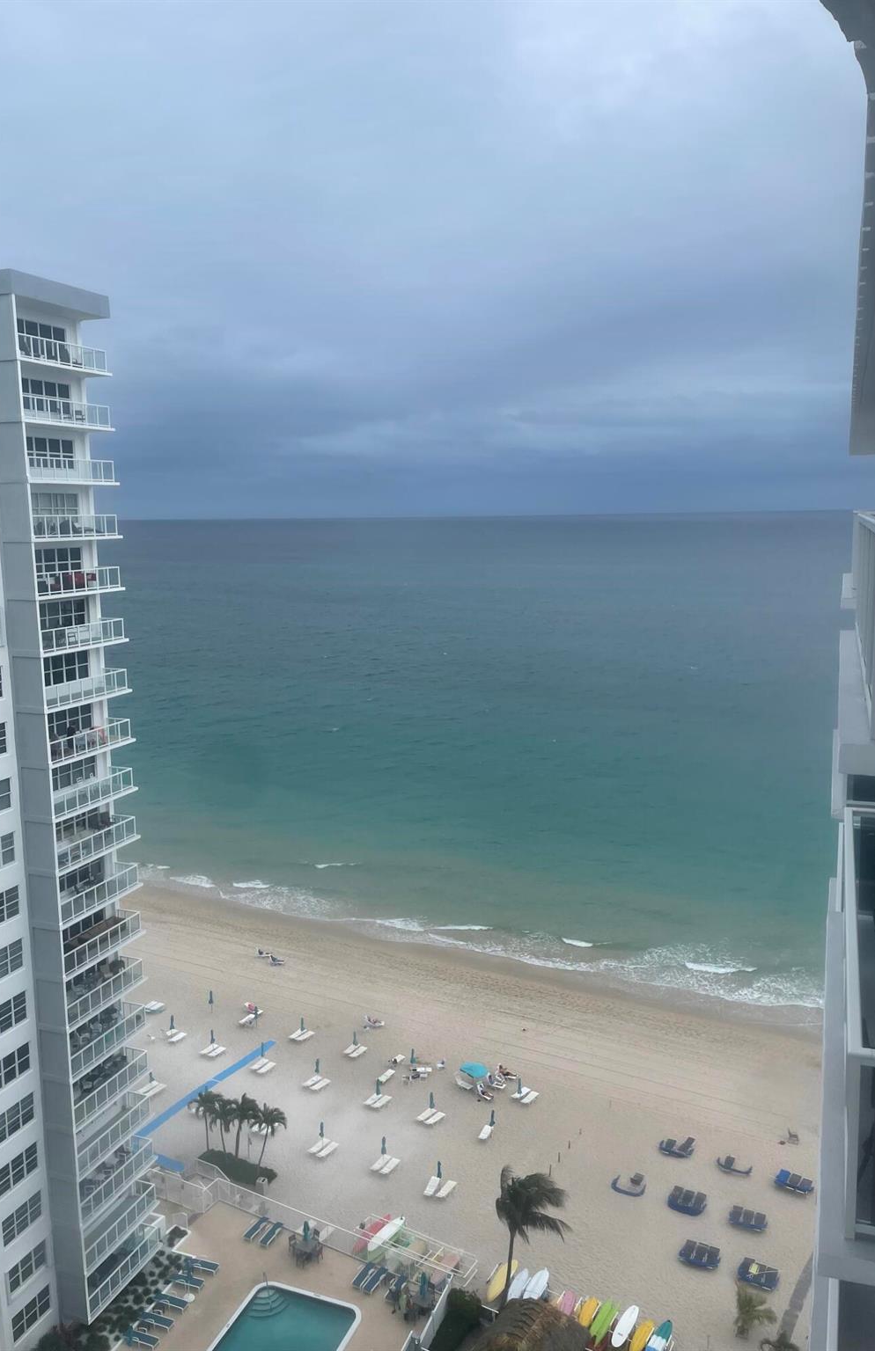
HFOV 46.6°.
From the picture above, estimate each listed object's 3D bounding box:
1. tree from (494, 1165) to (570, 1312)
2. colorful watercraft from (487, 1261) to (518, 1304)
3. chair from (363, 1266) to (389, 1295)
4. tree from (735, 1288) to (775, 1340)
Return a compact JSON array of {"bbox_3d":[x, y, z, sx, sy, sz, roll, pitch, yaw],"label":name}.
[{"bbox_3d":[5.562,33.219,59.285,4.900,9.100,4.300,-1,9,0],"label":"tree"},{"bbox_3d":[3.889,36.775,61.535,0.860,0.200,3.450,4,10,29],"label":"colorful watercraft"},{"bbox_3d":[-3.719,36.532,61.320,0.660,0.500,1.900,4,10,26],"label":"chair"},{"bbox_3d":[18.088,36.354,57.898,2.600,3.100,2.400,-1,9,0],"label":"tree"}]

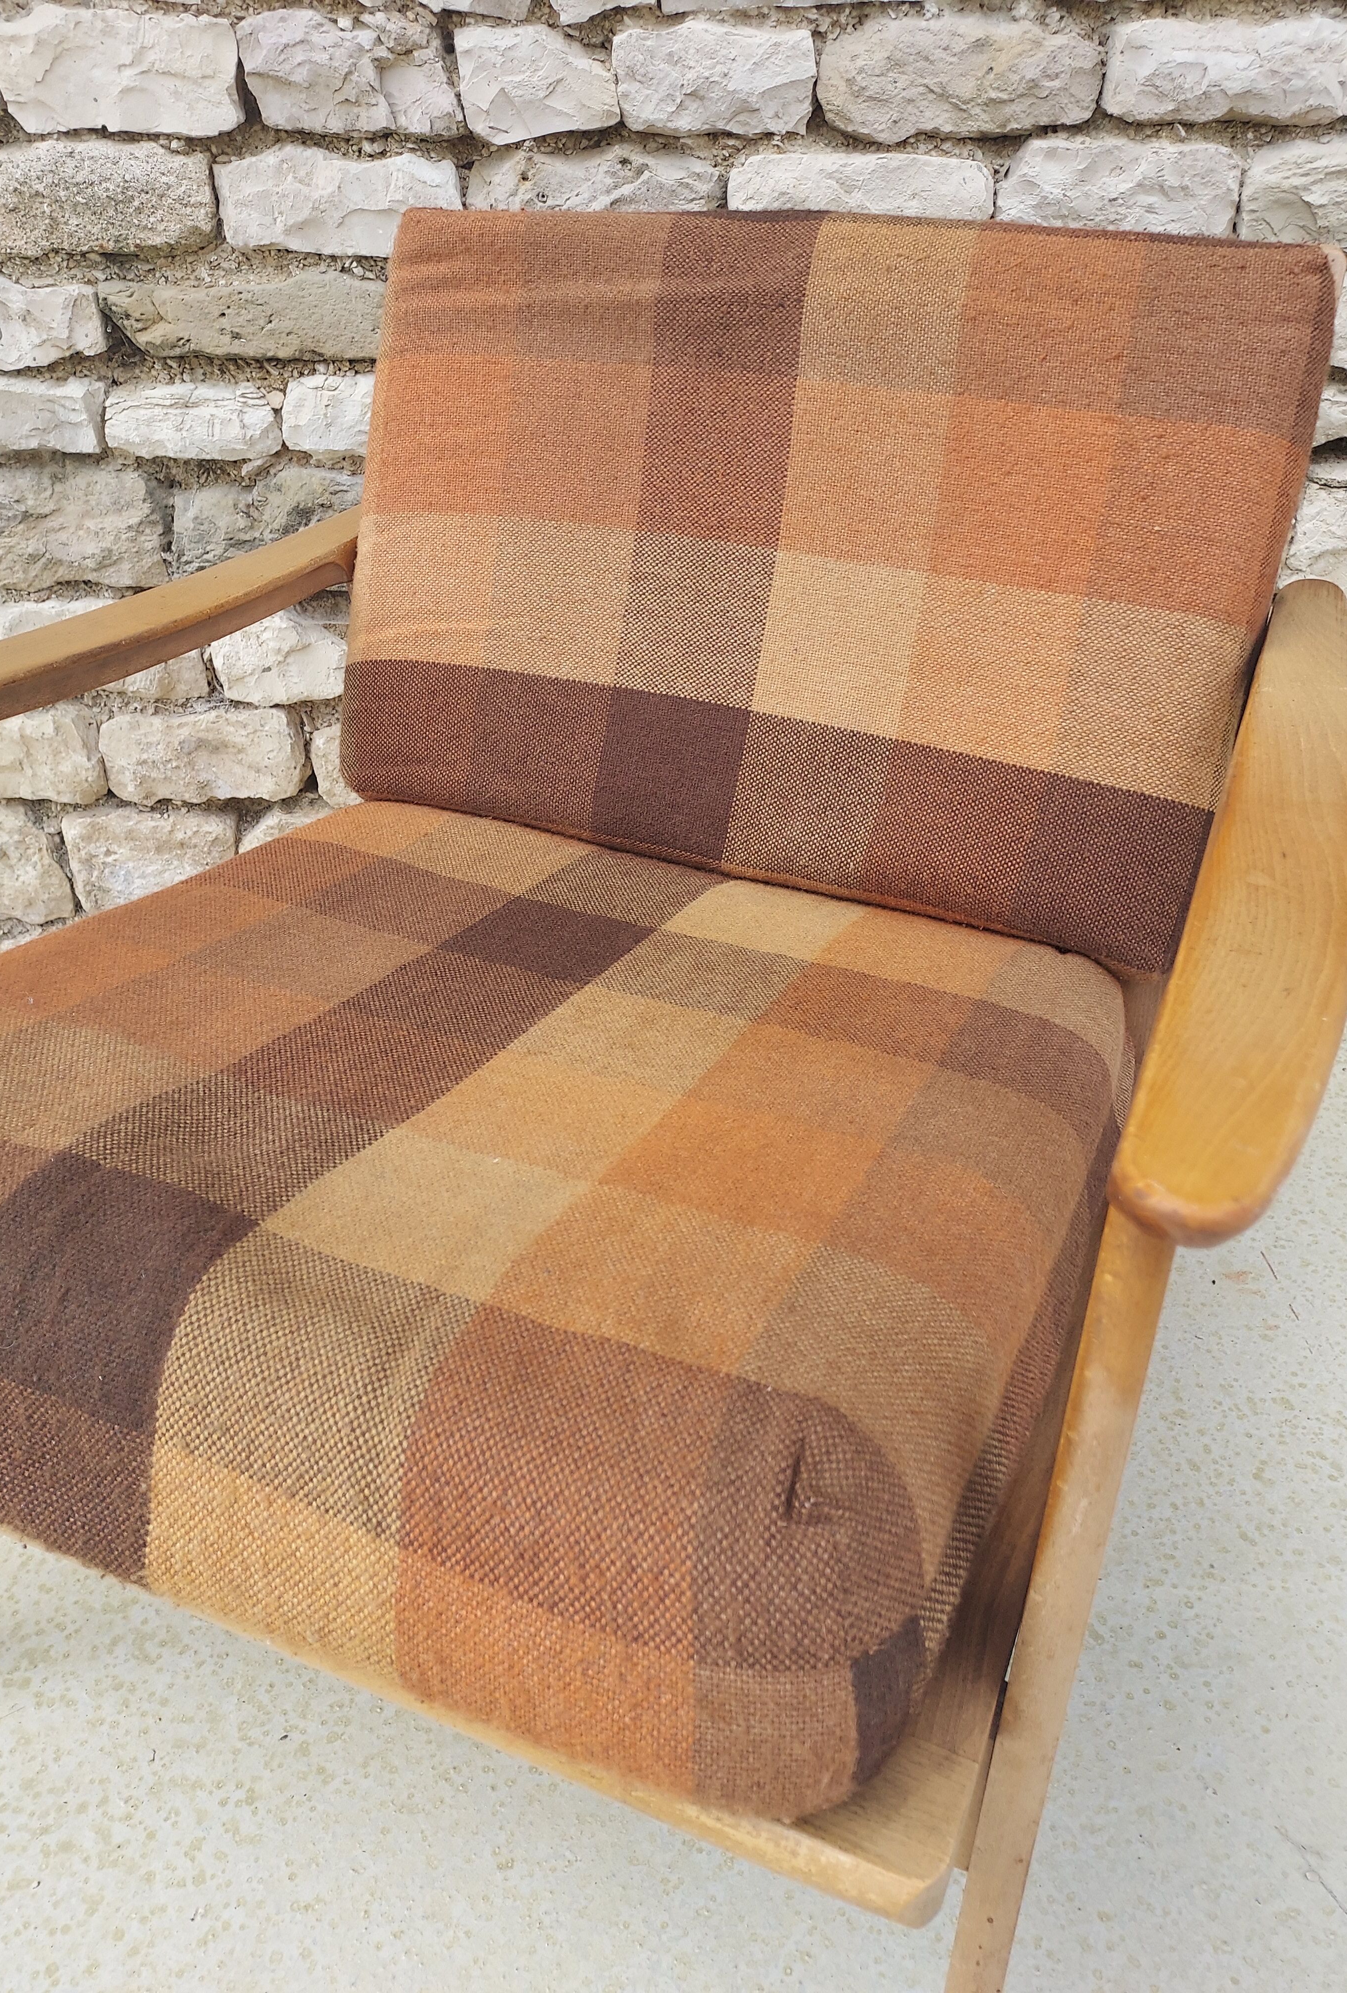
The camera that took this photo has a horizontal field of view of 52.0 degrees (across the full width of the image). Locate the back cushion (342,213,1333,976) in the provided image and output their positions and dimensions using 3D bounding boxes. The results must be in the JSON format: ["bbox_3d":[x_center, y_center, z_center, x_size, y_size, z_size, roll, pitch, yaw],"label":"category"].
[{"bbox_3d":[0.071,-0.273,0.898,0.568,0.387,0.095,14,19,19],"label":"back cushion"}]

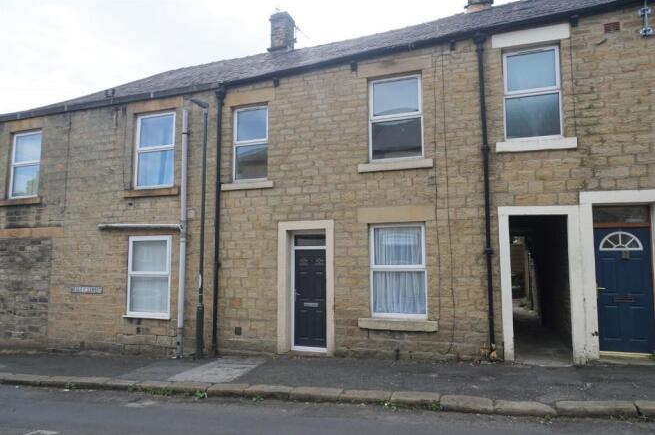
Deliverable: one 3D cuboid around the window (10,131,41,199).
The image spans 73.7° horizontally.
[{"bbox_3d":[-8.388,-1.455,12.219,1.154,1.848,0.100,-2,-5,21],"label":"window"}]

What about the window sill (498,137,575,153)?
[{"bbox_3d":[3.525,-1.200,7.402,1.220,0.176,0.170,-2,-5,21],"label":"window sill"}]

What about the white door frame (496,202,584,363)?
[{"bbox_3d":[3.542,1.094,7.244,1.219,2.537,0.200,-2,-6,20],"label":"white door frame"}]

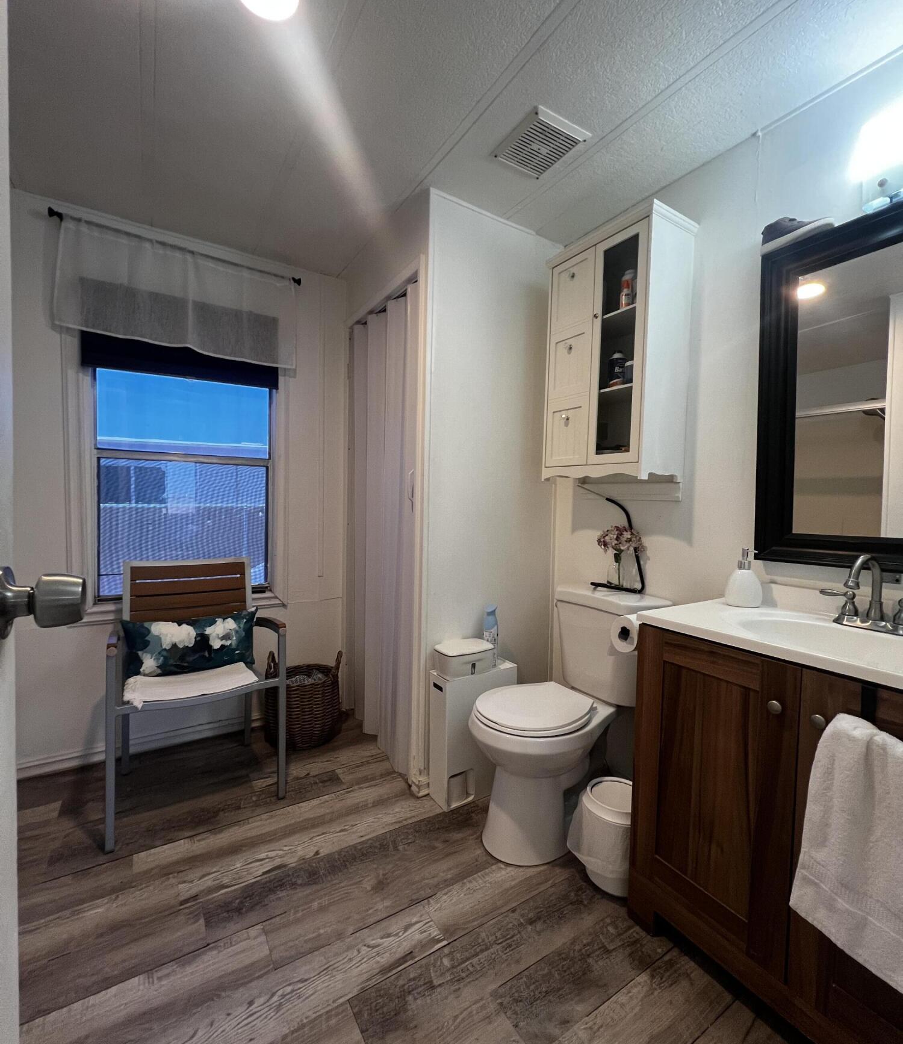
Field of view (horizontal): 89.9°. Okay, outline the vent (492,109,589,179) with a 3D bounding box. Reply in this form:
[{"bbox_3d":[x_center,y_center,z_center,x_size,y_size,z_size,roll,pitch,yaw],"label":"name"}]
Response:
[{"bbox_3d":[0.284,-1.214,1.468,0.215,0.030,0.234,0,3,-34],"label":"vent"}]

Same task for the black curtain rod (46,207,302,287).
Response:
[{"bbox_3d":[-1.173,-1.226,2.034,0.993,0.035,0.075,0,3,-32],"label":"black curtain rod"}]

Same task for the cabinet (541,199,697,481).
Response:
[{"bbox_3d":[0.598,-0.587,1.684,0.260,0.878,0.462,0,3,-34],"label":"cabinet"}]

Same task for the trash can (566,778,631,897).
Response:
[{"bbox_3d":[0.522,0.982,1.434,0.210,0.255,0.210,1,2,0],"label":"trash can"}]

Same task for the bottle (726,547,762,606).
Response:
[{"bbox_3d":[0.895,0.170,1.380,0.088,0.170,0.082,1,2,-19],"label":"bottle"}]

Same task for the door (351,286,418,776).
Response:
[{"bbox_3d":[-0.343,0.019,2.165,0.075,2.056,0.797,0,3,-32],"label":"door"}]

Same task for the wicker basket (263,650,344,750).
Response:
[{"bbox_3d":[-0.730,0.845,2.251,0.375,0.400,0.370,0,3,-32],"label":"wicker basket"}]

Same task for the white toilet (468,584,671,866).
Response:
[{"bbox_3d":[0.376,0.687,1.635,0.664,0.820,0.416,0,3,-34],"label":"white toilet"}]

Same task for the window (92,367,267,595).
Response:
[{"bbox_3d":[-1.245,-0.198,2.155,0.722,1.097,0.070,0,3,-32],"label":"window"}]

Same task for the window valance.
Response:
[{"bbox_3d":[-1.188,-0.996,2.045,0.953,0.445,0.060,0,3,-32],"label":"window valance"}]

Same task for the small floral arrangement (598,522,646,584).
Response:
[{"bbox_3d":[0.624,0.119,1.676,0.150,0.230,0.175,0,3,-34],"label":"small floral arrangement"}]

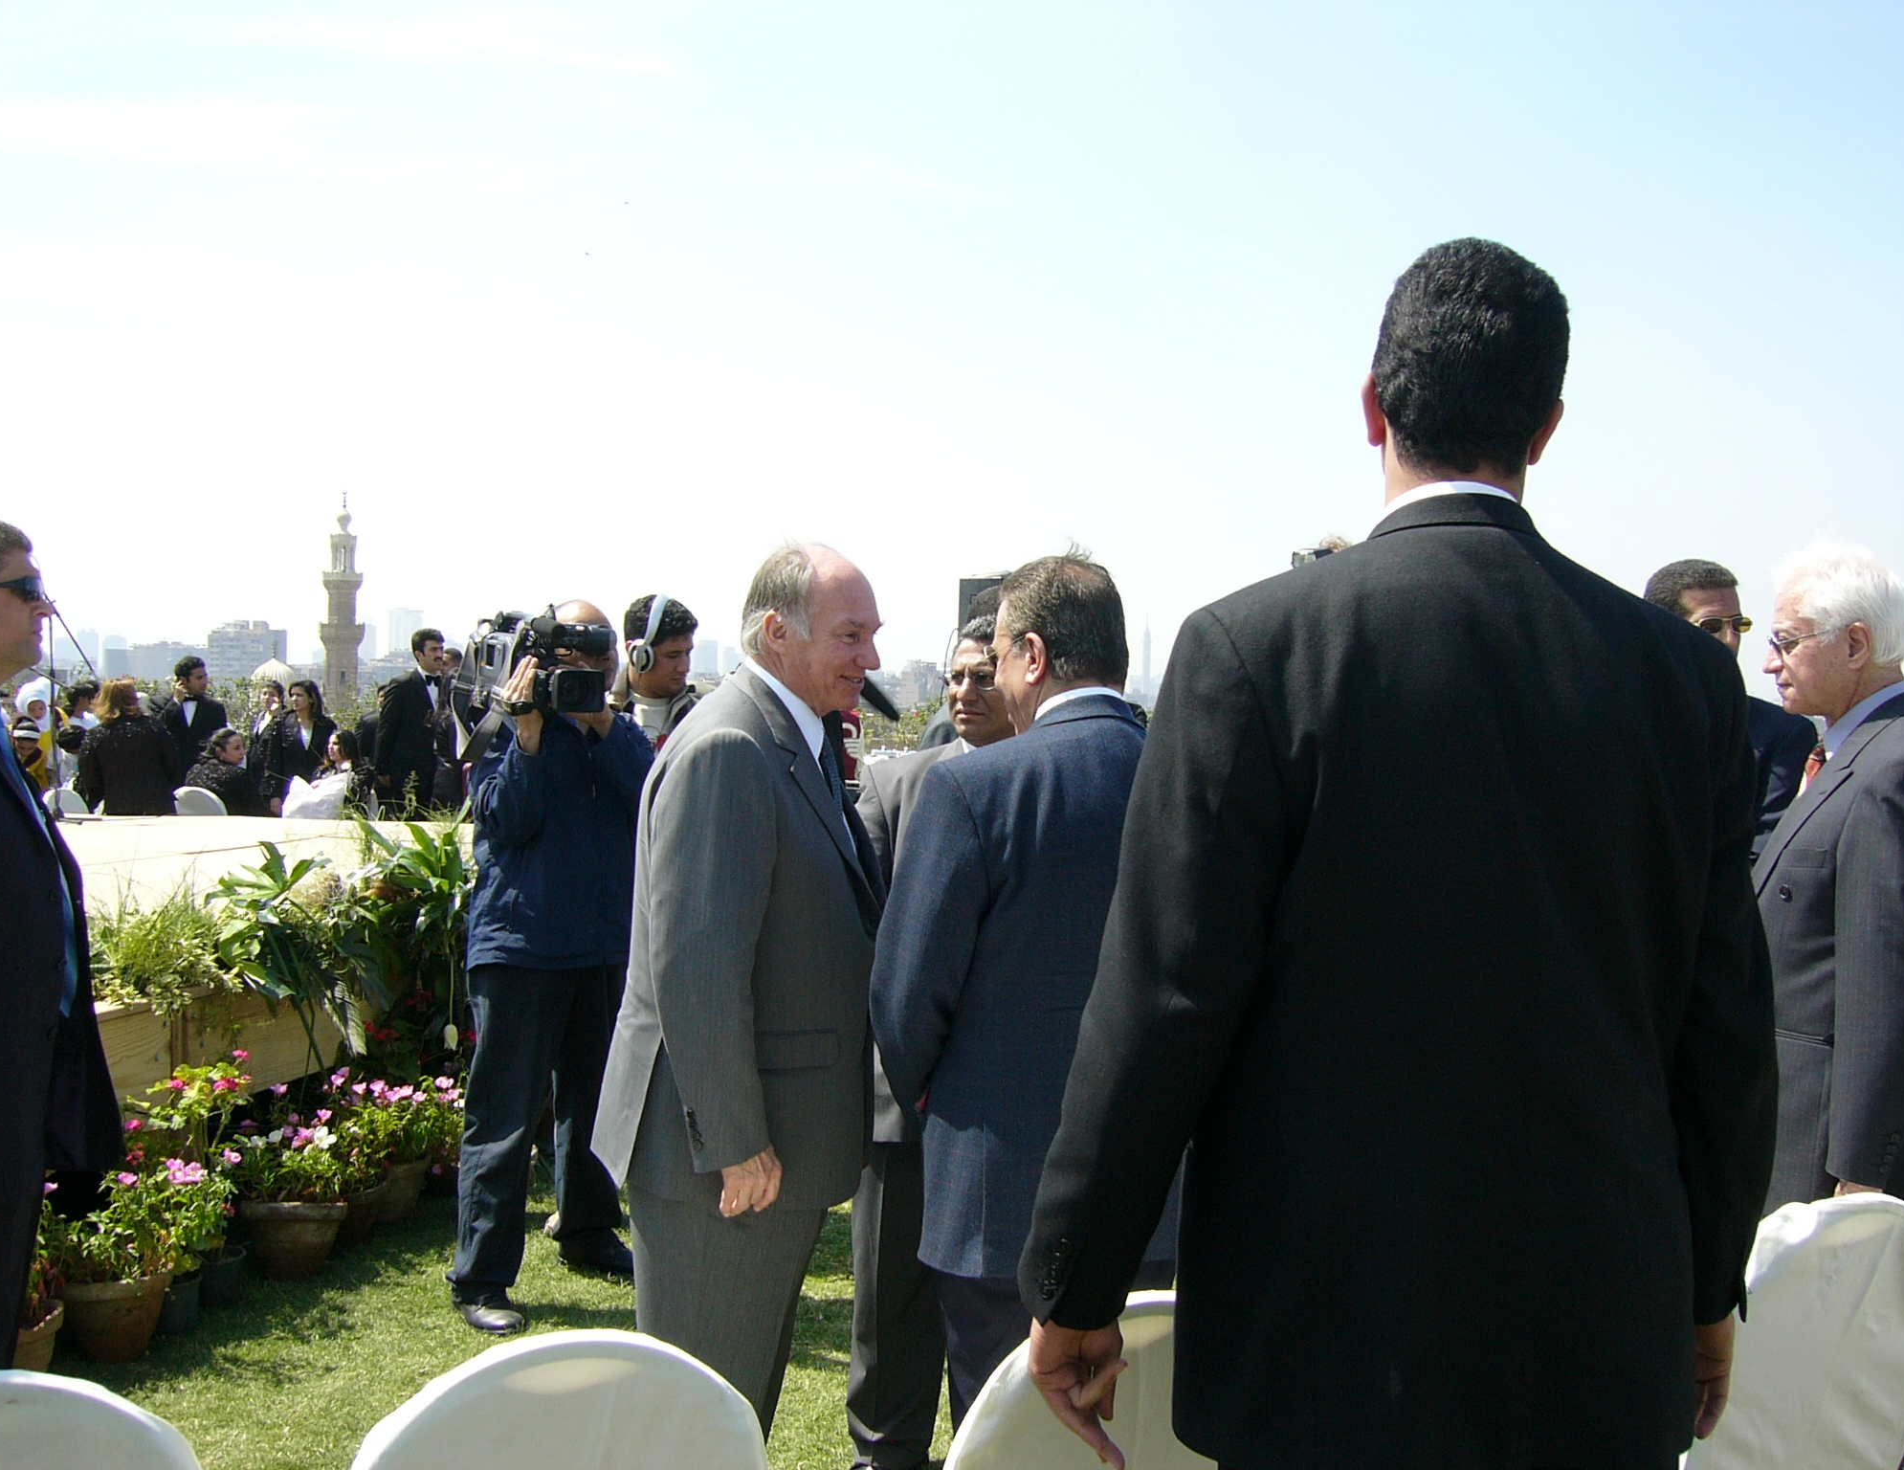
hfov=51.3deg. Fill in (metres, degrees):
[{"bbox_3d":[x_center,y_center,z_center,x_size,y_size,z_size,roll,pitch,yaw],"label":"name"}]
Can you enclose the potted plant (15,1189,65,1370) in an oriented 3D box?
[{"bbox_3d":[-2.099,1.207,4.400,0.280,0.370,0.280,0,2,-18],"label":"potted plant"}]

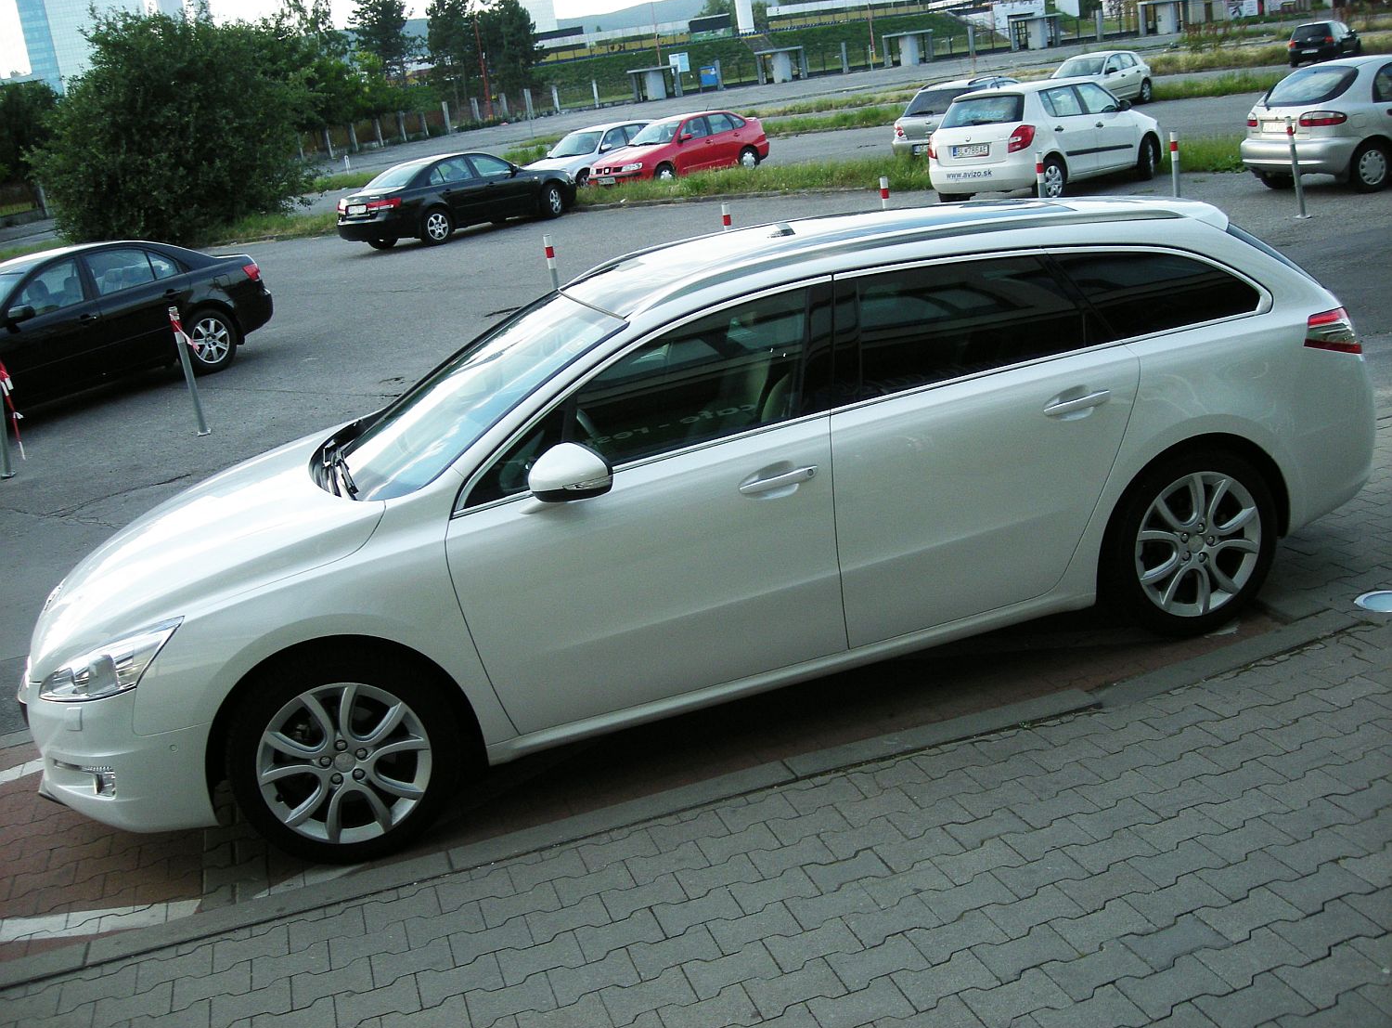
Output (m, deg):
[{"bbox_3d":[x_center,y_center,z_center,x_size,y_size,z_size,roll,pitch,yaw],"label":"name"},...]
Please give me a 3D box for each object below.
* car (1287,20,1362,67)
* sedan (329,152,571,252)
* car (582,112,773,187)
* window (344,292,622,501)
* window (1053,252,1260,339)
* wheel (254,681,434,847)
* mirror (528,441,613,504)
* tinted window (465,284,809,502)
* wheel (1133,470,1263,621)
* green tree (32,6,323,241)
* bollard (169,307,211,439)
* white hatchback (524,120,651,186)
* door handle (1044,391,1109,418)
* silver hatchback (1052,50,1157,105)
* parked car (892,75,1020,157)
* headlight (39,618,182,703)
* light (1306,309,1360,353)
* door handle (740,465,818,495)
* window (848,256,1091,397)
[{"bbox_3d":[23.100,-17.350,51.800,1.735,1.440,4.150,5,21,36],"label":"car"},{"bbox_3d":[-4.280,-5.890,25.780,1.830,1.475,4.800,9,24,42],"label":"sedan"},{"bbox_3d":[-0.304,-8.000,31.013,4.439,1.440,1.742,-23,23,-39],"label":"car"},{"bbox_3d":[-0.792,-0.417,4.770,1.000,0.150,1.390,-38,21,-5],"label":"window"},{"bbox_3d":[1.502,-0.747,4.561,0.660,0.330,0.090,-13,-5,-15],"label":"window"},{"bbox_3d":[-1.017,0.689,4.089,0.485,0.485,0.200,-12,16,-9],"label":"wheel"},{"bbox_3d":[-0.360,-0.122,3.950,0.210,0.175,0.220,-13,15,-13],"label":"mirror"},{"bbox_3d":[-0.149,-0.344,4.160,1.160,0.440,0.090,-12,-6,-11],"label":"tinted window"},{"bbox_3d":[1.644,0.081,4.757,0.485,0.485,0.200,-13,17,-13],"label":"wheel"},{"bbox_3d":[-12.840,-9.400,34.300,6.600,5.500,6.300,-13,17,-16],"label":"green tree"},{"bbox_3d":[-4.006,-1.127,11.144,0.110,1.000,0.110,-8,17,0],"label":"bollard"},{"bbox_3d":[-2.363,-8.252,32.556,1.700,1.470,4.220,7,23,40],"label":"white hatchback"},{"bbox_3d":[1.199,-0.347,4.405,0.235,0.045,0.050,-13,17,-13],"label":"door handle"},{"bbox_3d":[9.995,-10.852,35.457,1.740,1.430,4.160,7,23,40],"label":"silver hatchback"},{"bbox_3d":[5.520,-7.450,26.570,1.710,1.490,4.450,7,23,40],"label":"parked car"},{"bbox_3d":[-1.677,0.418,3.994,0.500,0.250,0.440,-15,17,-21],"label":"headlight"},{"bbox_3d":[2.180,-0.616,4.833,0.310,0.200,0.230,-13,15,-13],"label":"light"},{"bbox_3d":[0.248,-0.101,4.179,0.250,0.045,0.050,-13,17,-13],"label":"door handle"},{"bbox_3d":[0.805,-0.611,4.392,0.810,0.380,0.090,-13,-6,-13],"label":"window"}]

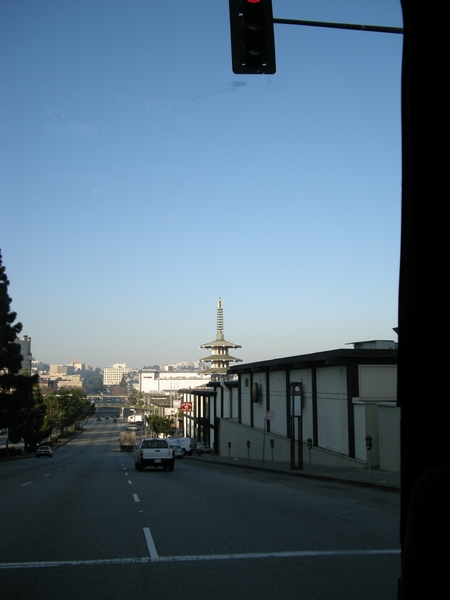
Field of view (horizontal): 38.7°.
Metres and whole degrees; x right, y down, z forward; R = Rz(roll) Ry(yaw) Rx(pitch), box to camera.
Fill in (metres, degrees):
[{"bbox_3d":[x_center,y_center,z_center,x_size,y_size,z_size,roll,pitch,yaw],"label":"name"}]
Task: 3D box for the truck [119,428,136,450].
[{"bbox_3d":[-14.286,20.806,94.658,2.270,2.820,6.400,1,-10,-9],"label":"truck"}]

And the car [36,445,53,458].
[{"bbox_3d":[-22.847,19.337,81.613,1.710,1.400,4.500,1,-12,-9],"label":"car"}]

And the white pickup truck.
[{"bbox_3d":[-3.959,8.710,36.190,1.850,1.750,5.200,1,-13,-10],"label":"white pickup truck"}]

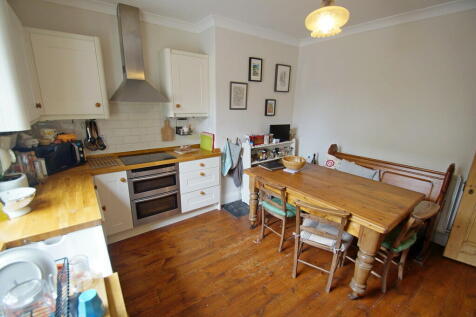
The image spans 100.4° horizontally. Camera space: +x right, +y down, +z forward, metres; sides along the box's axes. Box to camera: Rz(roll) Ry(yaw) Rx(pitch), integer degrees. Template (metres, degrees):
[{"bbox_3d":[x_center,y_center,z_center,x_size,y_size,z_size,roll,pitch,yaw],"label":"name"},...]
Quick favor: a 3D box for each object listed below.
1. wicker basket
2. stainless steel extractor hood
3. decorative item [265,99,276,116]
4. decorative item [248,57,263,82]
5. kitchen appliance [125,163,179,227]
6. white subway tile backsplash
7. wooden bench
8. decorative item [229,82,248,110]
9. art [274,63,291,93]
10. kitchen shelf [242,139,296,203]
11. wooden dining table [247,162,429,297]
[{"bbox_3d":[0.768,0.070,2.680,0.310,0.120,0.310,0,14,0],"label":"wicker basket"},{"bbox_3d":[-1.213,-1.184,2.292,0.600,1.010,0.490,-10,18,-35],"label":"stainless steel extractor hood"},{"bbox_3d":[0.564,-0.875,3.442,0.230,0.277,0.030,-10,18,-35],"label":"decorative item"},{"bbox_3d":[0.274,-1.368,3.085,0.247,0.340,0.030,-10,18,-35],"label":"decorative item"},{"bbox_3d":[-1.166,0.391,2.682,0.610,0.718,0.560,-10,18,-35],"label":"kitchen appliance"},{"bbox_3d":[-1.402,-0.426,2.728,2.050,0.660,0.020,-10,17,-36],"label":"white subway tile backsplash"},{"bbox_3d":[1.698,0.439,2.561,0.560,0.990,1.320,-10,17,-36],"label":"wooden bench"},{"bbox_3d":[0.032,-0.951,3.078,0.335,0.395,0.025,-10,17,-36],"label":"decorative item"},{"bbox_3d":[0.787,-1.385,3.469,0.345,0.440,0.030,-10,18,-35],"label":"art"},{"bbox_3d":[0.551,0.174,3.547,1.035,1.030,0.265,-10,18,-35],"label":"kitchen shelf"},{"bbox_3d":[0.933,0.635,2.337,1.005,0.775,1.540,-10,18,-35],"label":"wooden dining table"}]

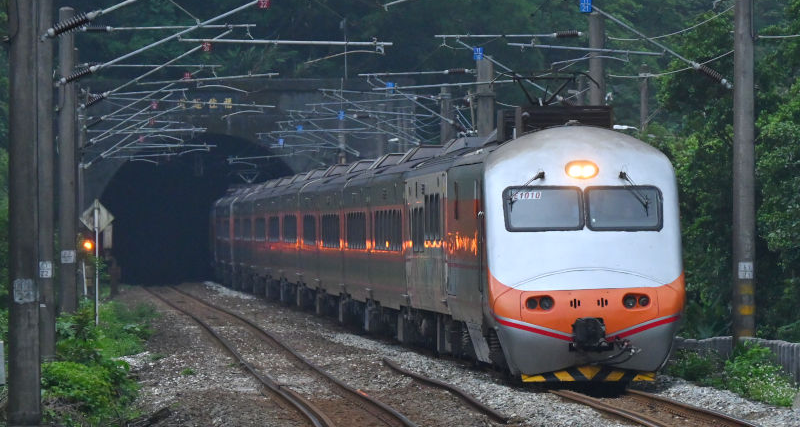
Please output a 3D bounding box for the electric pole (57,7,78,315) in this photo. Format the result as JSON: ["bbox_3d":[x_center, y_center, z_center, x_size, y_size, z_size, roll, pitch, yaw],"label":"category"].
[{"bbox_3d":[-6.691,-0.798,120.700,0.350,6.690,0.350,0,0,0],"label":"electric pole"}]

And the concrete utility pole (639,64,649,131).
[{"bbox_3d":[8.061,-1.066,198.000,0.270,7.800,0.270,0,0,0],"label":"concrete utility pole"}]

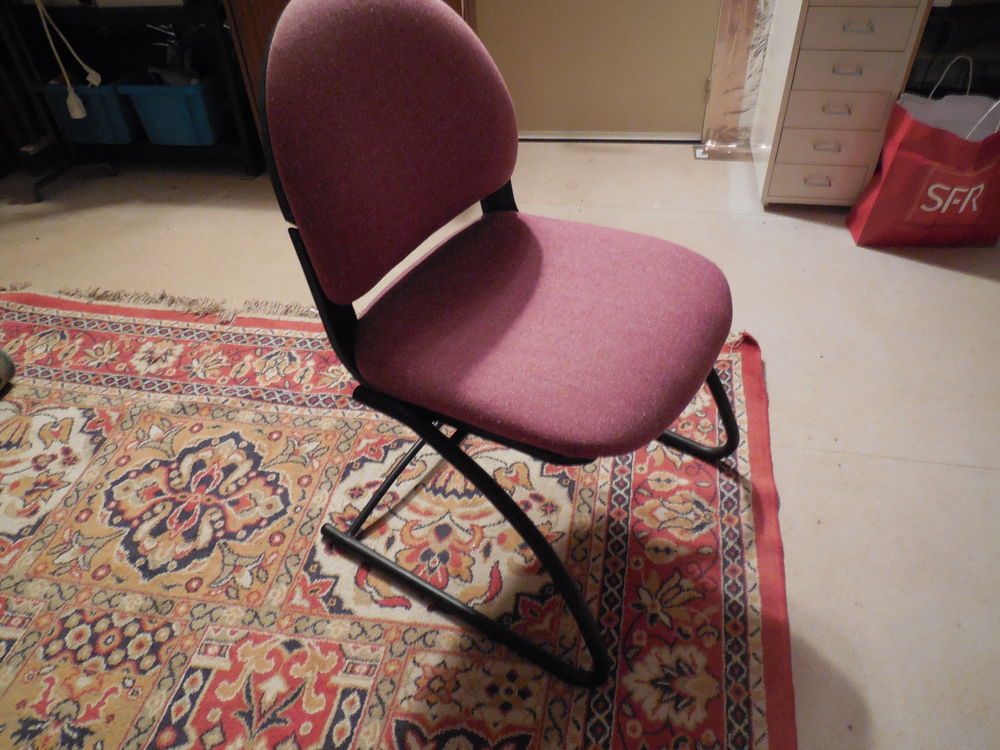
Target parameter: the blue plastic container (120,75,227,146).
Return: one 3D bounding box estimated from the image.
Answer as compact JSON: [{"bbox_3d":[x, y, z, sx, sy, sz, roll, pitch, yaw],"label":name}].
[{"bbox_3d":[-1.052,-0.987,2.542,0.300,0.215,0.410,3,43,8],"label":"blue plastic container"}]

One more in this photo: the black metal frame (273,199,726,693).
[{"bbox_3d":[0.047,-0.002,1.165,0.595,0.660,0.562,23,49,26],"label":"black metal frame"}]

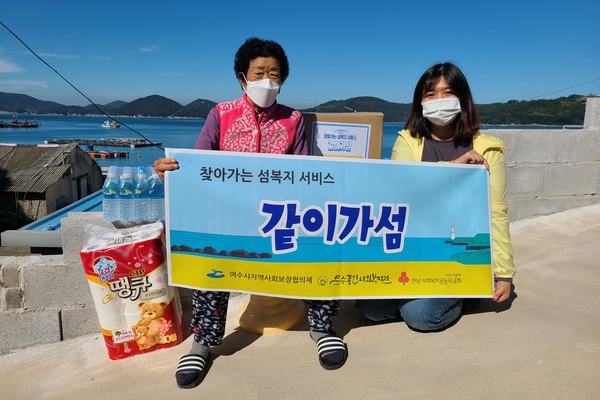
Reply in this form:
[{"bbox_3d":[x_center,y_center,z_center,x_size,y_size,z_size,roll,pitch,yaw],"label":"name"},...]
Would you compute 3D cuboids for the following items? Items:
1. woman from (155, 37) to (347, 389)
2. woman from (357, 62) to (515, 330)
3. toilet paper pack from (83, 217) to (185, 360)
[{"bbox_3d":[-0.165,-0.008,1.630,0.650,1.150,0.580,0,10,-5],"label":"woman"},{"bbox_3d":[0.520,-0.060,1.820,0.560,0.985,0.600,3,11,12],"label":"woman"},{"bbox_3d":[-0.661,0.360,1.820,0.292,0.460,0.210,-9,17,-14],"label":"toilet paper pack"}]

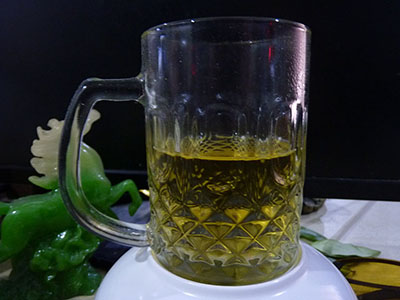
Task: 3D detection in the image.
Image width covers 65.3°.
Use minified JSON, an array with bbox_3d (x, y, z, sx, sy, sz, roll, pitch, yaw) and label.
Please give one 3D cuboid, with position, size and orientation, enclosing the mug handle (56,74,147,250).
[{"bbox_3d":[-0.049,0.009,0.164,0.045,0.088,0.015,-3,12,-11],"label":"mug handle"}]

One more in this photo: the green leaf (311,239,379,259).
[{"bbox_3d":[0.127,0.086,0.271,0.060,0.012,0.022,2,12,14],"label":"green leaf"}]

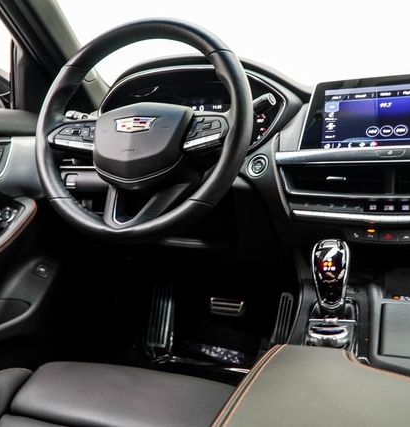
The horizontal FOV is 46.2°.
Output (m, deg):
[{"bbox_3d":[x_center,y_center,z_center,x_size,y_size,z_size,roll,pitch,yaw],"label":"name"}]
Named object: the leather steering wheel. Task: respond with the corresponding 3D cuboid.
[{"bbox_3d":[-0.098,-0.133,0.785,0.373,0.373,0.095,1,-12,18],"label":"leather steering wheel"}]

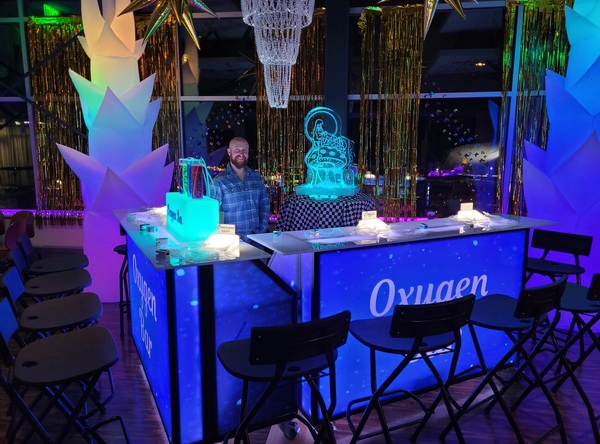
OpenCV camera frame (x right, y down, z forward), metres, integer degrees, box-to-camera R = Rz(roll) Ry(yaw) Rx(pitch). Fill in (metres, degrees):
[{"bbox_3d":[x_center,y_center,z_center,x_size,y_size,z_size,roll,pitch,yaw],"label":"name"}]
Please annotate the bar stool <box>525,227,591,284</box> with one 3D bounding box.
[{"bbox_3d":[1.959,0.589,3.547,0.536,0.994,0.492,-8,12,-40],"label":"bar stool"}]

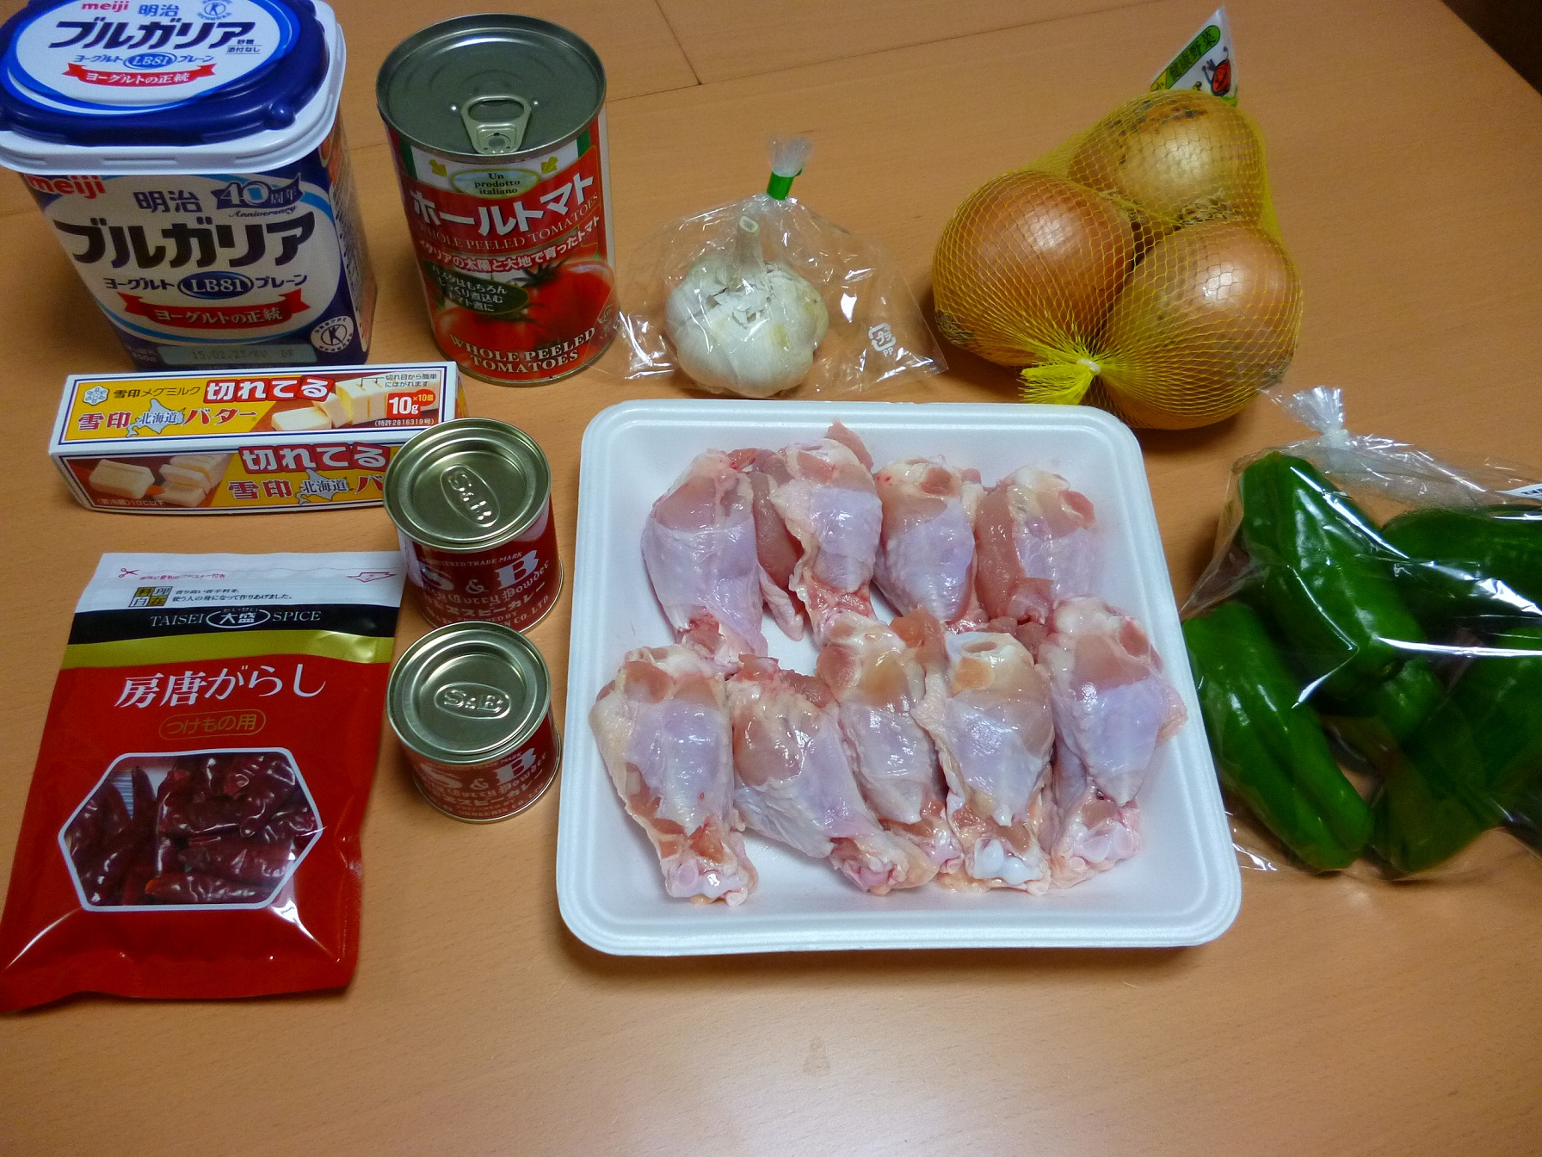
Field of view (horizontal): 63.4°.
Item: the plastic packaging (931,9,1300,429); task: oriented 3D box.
[{"bbox_3d":[0.139,-0.150,0.510,0.141,0.083,0.184,6,57,0],"label":"plastic packaging"}]

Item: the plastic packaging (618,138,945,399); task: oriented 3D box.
[{"bbox_3d":[0.005,-0.120,0.477,0.131,0.093,0.081,2,57,-2],"label":"plastic packaging"}]

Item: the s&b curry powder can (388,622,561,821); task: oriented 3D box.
[{"bbox_3d":[-0.092,0.045,0.393,0.048,0.044,0.048,2,57,-2],"label":"s&b curry powder can"}]

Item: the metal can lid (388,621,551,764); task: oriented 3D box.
[{"bbox_3d":[-0.091,0.035,0.377,0.048,0.006,0.048,2,57,-2],"label":"metal can lid"}]

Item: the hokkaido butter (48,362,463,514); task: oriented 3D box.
[{"bbox_3d":[-0.182,-0.052,0.457,0.136,0.033,0.035,-3,57,-5],"label":"hokkaido butter"}]

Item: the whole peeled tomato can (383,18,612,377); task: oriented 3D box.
[{"bbox_3d":[-0.097,-0.139,0.471,0.076,0.112,0.076,2,57,-2],"label":"whole peeled tomato can"}]

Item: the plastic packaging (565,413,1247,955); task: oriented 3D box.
[{"bbox_3d":[0.036,0.026,0.422,0.202,0.029,0.203,0,57,-3],"label":"plastic packaging"}]

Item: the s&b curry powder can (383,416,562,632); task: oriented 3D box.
[{"bbox_3d":[-0.099,-0.015,0.423,0.052,0.057,0.052,2,57,-2],"label":"s&b curry powder can"}]

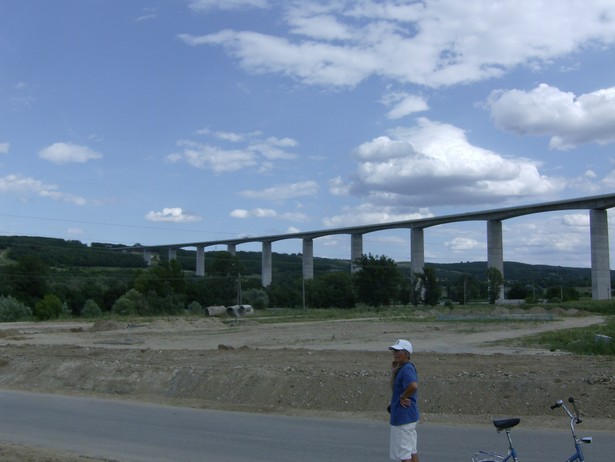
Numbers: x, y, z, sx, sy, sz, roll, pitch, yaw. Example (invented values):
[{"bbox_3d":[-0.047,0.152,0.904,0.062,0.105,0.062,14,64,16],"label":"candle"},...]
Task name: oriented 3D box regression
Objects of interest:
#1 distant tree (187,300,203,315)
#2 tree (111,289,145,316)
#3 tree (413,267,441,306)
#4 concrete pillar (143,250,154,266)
[{"bbox_3d":[-23.483,15.898,133.000,3.200,2.800,3.000,0,-4,0],"label":"distant tree"},{"bbox_3d":[-36.562,14.523,130.000,6.800,5.600,6.200,0,-4,0],"label":"tree"},{"bbox_3d":[33.469,15.609,180.000,7.800,11.200,7.400,0,-4,0],"label":"tree"},{"bbox_3d":[-356.956,61.660,1435.000,13.000,37.000,8.000,3,-5,-40],"label":"concrete pillar"}]

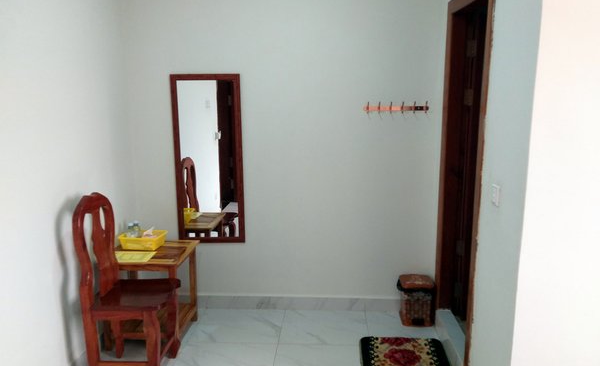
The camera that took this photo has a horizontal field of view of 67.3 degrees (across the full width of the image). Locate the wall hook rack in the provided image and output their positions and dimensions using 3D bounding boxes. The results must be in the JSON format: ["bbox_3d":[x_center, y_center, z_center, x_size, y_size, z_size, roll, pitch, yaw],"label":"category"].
[{"bbox_3d":[0.635,-0.490,2.960,0.427,0.082,0.041,0,12,5],"label":"wall hook rack"}]

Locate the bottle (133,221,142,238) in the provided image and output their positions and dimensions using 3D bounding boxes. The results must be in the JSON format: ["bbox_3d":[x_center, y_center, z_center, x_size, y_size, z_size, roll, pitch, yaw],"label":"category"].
[{"bbox_3d":[-1.103,0.338,3.058,0.057,0.161,0.057,0,12,5],"label":"bottle"}]

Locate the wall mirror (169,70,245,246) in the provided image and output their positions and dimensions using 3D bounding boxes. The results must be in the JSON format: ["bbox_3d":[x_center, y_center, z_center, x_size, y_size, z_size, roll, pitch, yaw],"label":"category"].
[{"bbox_3d":[-0.639,-0.146,3.143,0.489,1.182,0.024,0,12,5],"label":"wall mirror"}]

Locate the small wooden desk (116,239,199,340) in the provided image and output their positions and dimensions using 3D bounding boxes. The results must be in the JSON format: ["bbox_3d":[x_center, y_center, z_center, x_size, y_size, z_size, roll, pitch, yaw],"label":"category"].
[{"bbox_3d":[-0.986,0.737,3.011,0.538,0.587,0.465,0,12,5],"label":"small wooden desk"}]

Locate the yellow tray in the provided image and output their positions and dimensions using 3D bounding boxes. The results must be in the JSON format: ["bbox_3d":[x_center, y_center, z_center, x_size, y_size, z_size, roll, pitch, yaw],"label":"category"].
[{"bbox_3d":[-1.051,0.389,3.038,0.280,0.085,0.160,0,12,5],"label":"yellow tray"}]

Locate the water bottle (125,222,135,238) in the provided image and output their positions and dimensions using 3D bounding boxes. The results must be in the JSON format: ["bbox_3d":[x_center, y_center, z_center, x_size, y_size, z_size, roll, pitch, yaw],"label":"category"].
[{"bbox_3d":[-1.136,0.354,2.998,0.055,0.157,0.057,0,12,5],"label":"water bottle"}]

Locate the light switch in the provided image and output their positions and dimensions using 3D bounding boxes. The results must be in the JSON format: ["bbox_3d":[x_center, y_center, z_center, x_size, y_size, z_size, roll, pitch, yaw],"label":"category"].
[{"bbox_3d":[0.818,0.049,1.887,0.012,0.085,0.086,0,12,4],"label":"light switch"}]

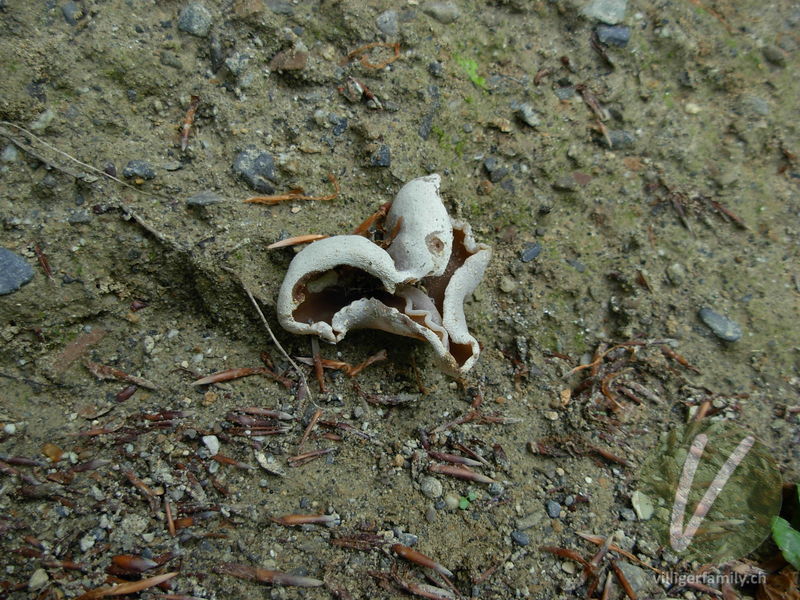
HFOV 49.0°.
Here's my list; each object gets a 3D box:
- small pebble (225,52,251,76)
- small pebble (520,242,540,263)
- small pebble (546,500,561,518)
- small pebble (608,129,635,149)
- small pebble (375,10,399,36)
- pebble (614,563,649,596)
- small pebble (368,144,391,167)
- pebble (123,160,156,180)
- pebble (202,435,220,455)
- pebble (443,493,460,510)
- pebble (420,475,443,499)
[{"bbox_3d":[-0.061,-0.089,0.331,0.009,0.006,0.008,0,60,0],"label":"small pebble"},{"bbox_3d":[0.042,-0.015,0.284,0.008,0.003,0.004,-39,65,-22],"label":"small pebble"},{"bbox_3d":[0.047,0.064,0.267,0.004,0.004,0.006,0,37,0],"label":"small pebble"},{"bbox_3d":[0.078,-0.057,0.311,0.009,0.005,0.007,6,57,4],"label":"small pebble"},{"bbox_3d":[-0.005,-0.108,0.344,0.009,0.007,0.012,0,57,0],"label":"small pebble"},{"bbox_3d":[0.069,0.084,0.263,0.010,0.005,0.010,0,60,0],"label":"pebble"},{"bbox_3d":[-0.007,-0.052,0.319,0.008,0.006,0.009,0,37,0],"label":"small pebble"},{"bbox_3d":[-0.093,-0.046,0.314,0.012,0.005,0.006,4,60,2],"label":"pebble"},{"bbox_3d":[-0.053,0.041,0.248,0.004,0.003,0.005,-25,60,-15],"label":"pebble"},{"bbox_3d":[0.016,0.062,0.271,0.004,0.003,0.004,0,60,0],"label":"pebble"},{"bbox_3d":[0.009,0.058,0.273,0.007,0.004,0.006,0,60,0],"label":"pebble"}]

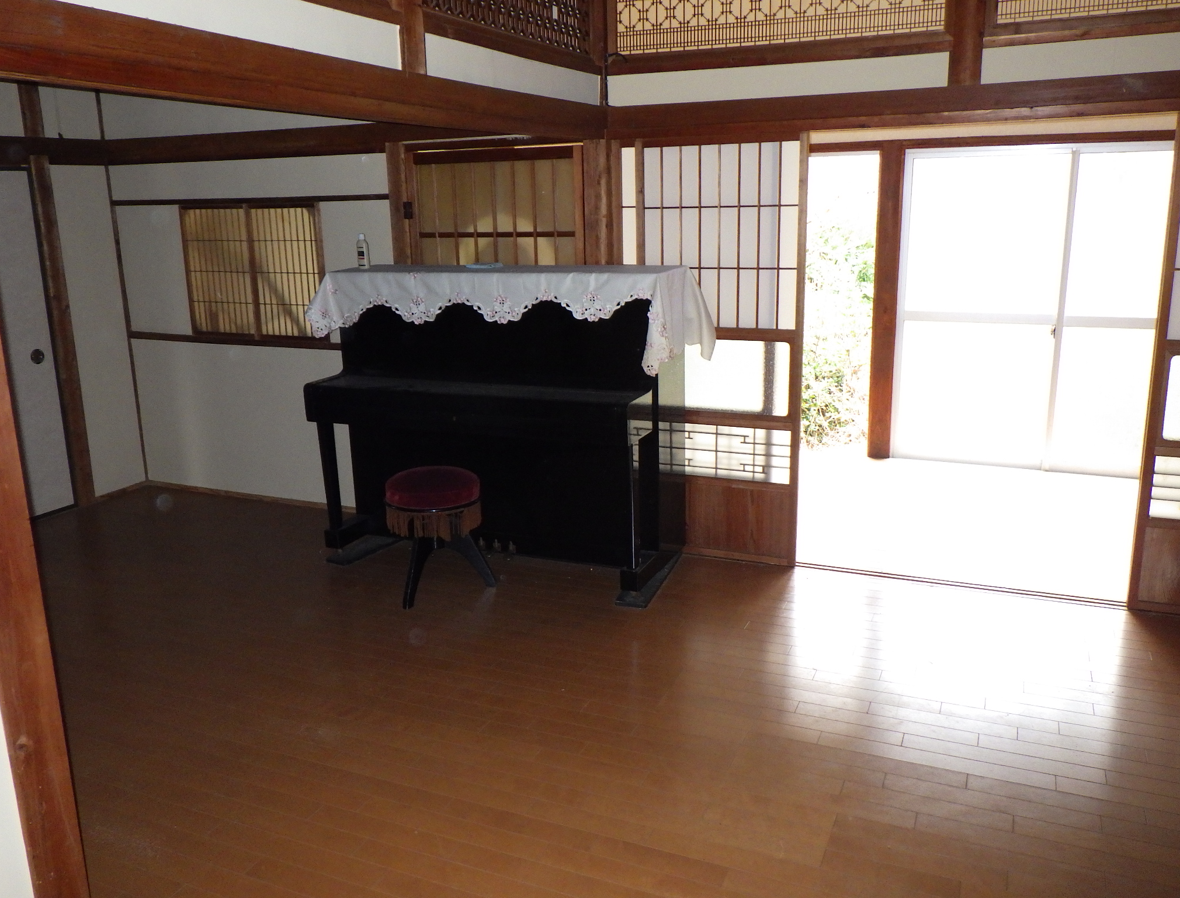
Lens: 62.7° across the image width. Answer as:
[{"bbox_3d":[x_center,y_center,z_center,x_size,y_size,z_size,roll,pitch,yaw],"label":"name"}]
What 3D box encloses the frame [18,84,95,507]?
[{"bbox_3d":[-2.725,-0.780,4.997,0.100,2.180,0.110,5,16,23],"label":"frame"}]

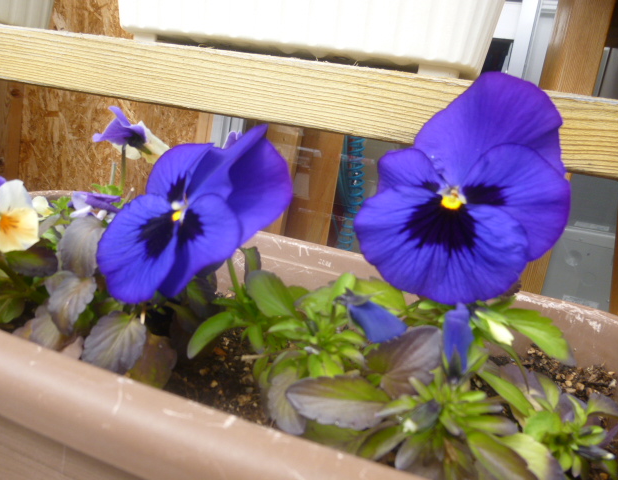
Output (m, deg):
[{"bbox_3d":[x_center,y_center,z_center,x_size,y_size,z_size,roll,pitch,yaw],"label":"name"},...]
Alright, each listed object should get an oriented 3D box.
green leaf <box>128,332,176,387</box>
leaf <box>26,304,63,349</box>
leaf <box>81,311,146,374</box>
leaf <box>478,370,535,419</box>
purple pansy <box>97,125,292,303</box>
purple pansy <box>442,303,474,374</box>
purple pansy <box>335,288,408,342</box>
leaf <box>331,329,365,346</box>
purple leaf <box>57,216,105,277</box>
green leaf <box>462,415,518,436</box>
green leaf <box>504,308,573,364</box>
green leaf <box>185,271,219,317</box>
[{"bbox_3d":[-0.057,0.044,0.168,0.019,0.021,0.008,-4,-18,-7],"label":"green leaf"},{"bbox_3d":[-0.100,0.033,0.175,0.014,0.017,0.007,17,-19,7],"label":"leaf"},{"bbox_3d":[-0.069,0.037,0.162,0.021,0.024,0.008,16,-25,2],"label":"leaf"},{"bbox_3d":[0.073,0.058,0.172,0.027,0.006,0.010,36,39,12],"label":"leaf"},{"bbox_3d":[-0.048,-0.011,0.193,0.073,0.068,0.036,22,9,23],"label":"purple pansy"},{"bbox_3d":[0.053,0.036,0.165,0.011,0.025,0.011,0,6,0],"label":"purple pansy"},{"bbox_3d":[0.026,0.031,0.190,0.028,0.017,0.015,31,20,27],"label":"purple pansy"},{"bbox_3d":[0.017,0.041,0.195,0.009,0.007,0.012,-2,17,-40],"label":"leaf"},{"bbox_3d":[-0.116,0.003,0.235,0.025,0.031,0.009,6,-12,13],"label":"purple leaf"},{"bbox_3d":[0.060,0.062,0.154,0.019,0.005,0.009,6,37,6],"label":"green leaf"},{"bbox_3d":[0.107,0.045,0.215,0.034,0.014,0.014,24,28,-19],"label":"green leaf"},{"bbox_3d":[-0.052,0.026,0.225,0.016,0.022,0.009,-3,-12,-13],"label":"green leaf"}]

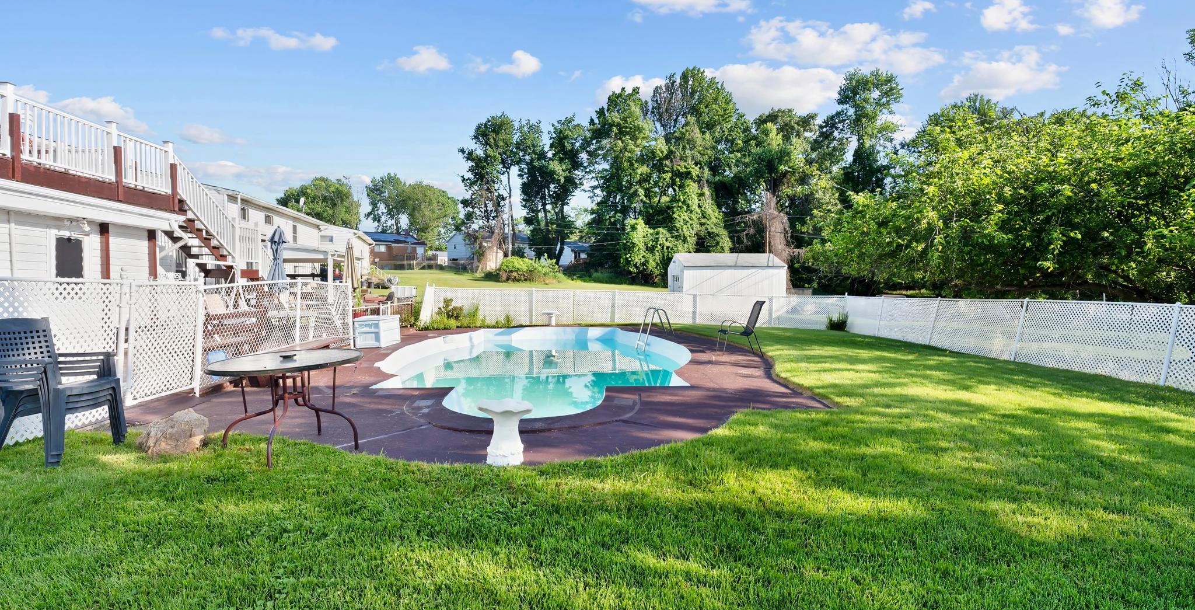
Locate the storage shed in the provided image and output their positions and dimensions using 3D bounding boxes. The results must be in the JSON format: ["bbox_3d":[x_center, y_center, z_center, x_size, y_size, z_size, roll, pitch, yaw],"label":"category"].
[{"bbox_3d":[6.680,-1.220,27.930,5.200,2.950,3.500,0,2,-5],"label":"storage shed"}]

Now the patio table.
[{"bbox_3d":[-2.376,0.774,4.133,1.070,0.710,1.070,-1,3,0],"label":"patio table"}]

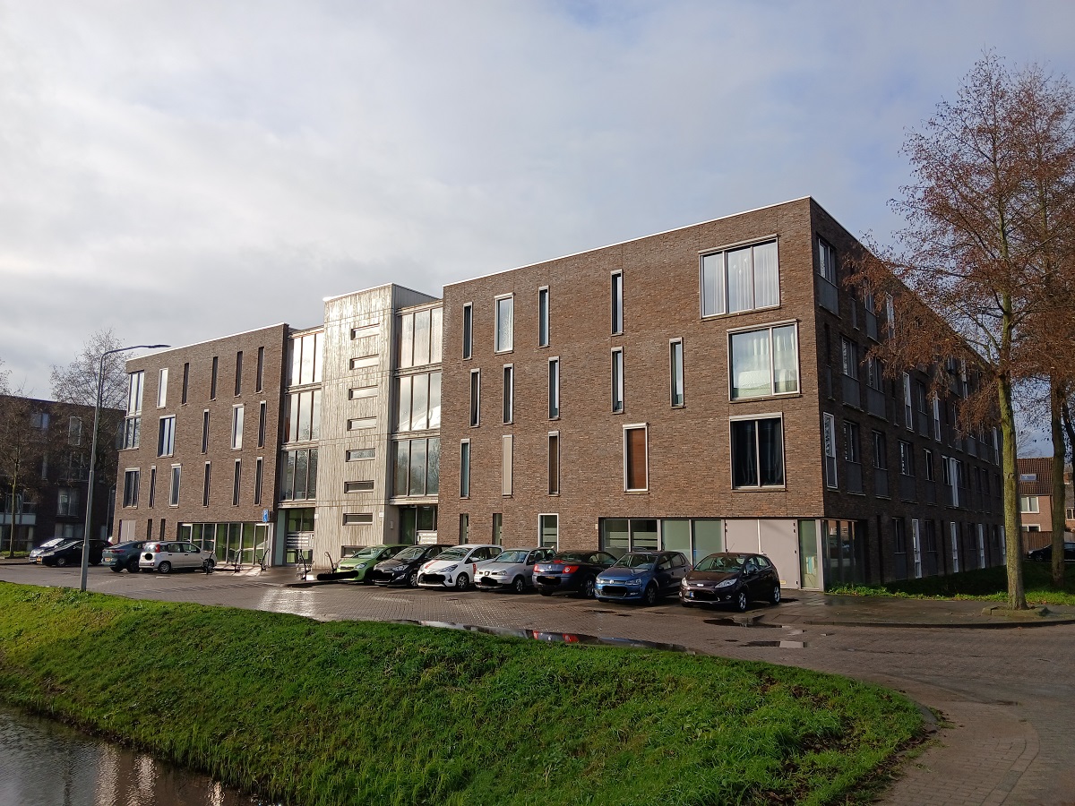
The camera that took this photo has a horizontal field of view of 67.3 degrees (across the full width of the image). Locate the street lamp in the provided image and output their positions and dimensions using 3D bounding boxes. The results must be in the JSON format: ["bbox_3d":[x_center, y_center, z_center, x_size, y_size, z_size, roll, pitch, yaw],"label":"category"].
[{"bbox_3d":[-13.640,2.021,26.896,0.280,8.260,2.250,-6,-11,37],"label":"street lamp"}]

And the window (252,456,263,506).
[{"bbox_3d":[-14.742,4.153,42.870,0.560,2.570,0.150,-6,-11,37],"label":"window"}]

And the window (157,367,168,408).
[{"bbox_3d":[-23.237,-0.898,50.157,0.998,2.504,0.150,-6,-11,37],"label":"window"}]

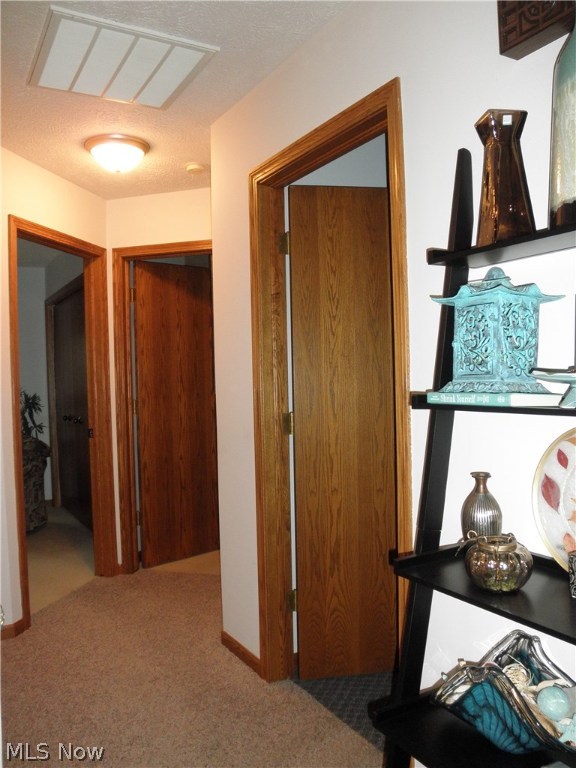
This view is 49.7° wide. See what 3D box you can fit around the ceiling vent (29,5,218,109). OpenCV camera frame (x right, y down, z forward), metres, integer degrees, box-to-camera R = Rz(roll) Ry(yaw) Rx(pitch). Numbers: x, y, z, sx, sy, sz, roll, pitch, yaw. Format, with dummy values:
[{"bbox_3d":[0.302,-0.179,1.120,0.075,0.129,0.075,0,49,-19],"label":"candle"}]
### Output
[{"bbox_3d":[-0.635,-1.177,2.325,0.565,0.027,0.580,-2,1,-30],"label":"ceiling vent"}]

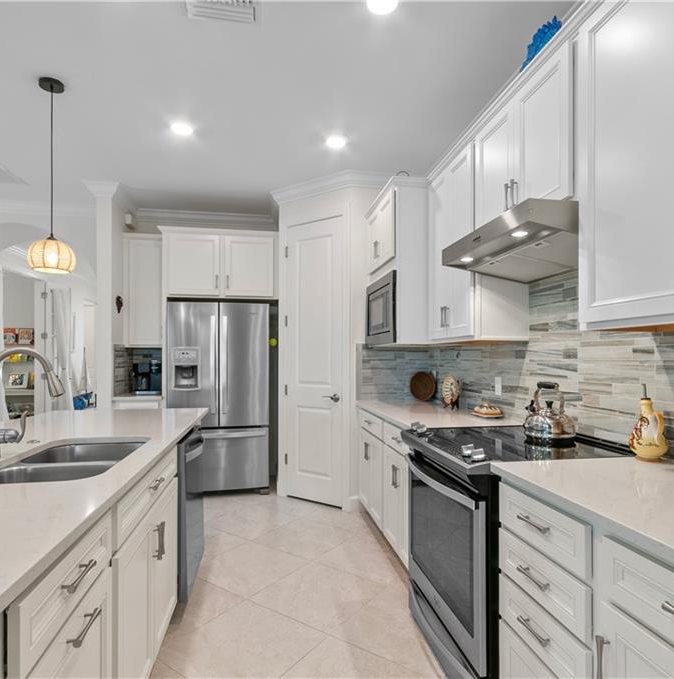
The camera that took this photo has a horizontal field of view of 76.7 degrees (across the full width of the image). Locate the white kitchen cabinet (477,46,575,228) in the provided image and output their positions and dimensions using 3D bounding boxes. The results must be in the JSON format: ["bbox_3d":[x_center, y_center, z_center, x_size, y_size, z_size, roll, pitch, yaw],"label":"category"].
[{"bbox_3d":[0.972,-0.806,1.970,0.325,0.588,0.745,0,-2,-10],"label":"white kitchen cabinet"}]

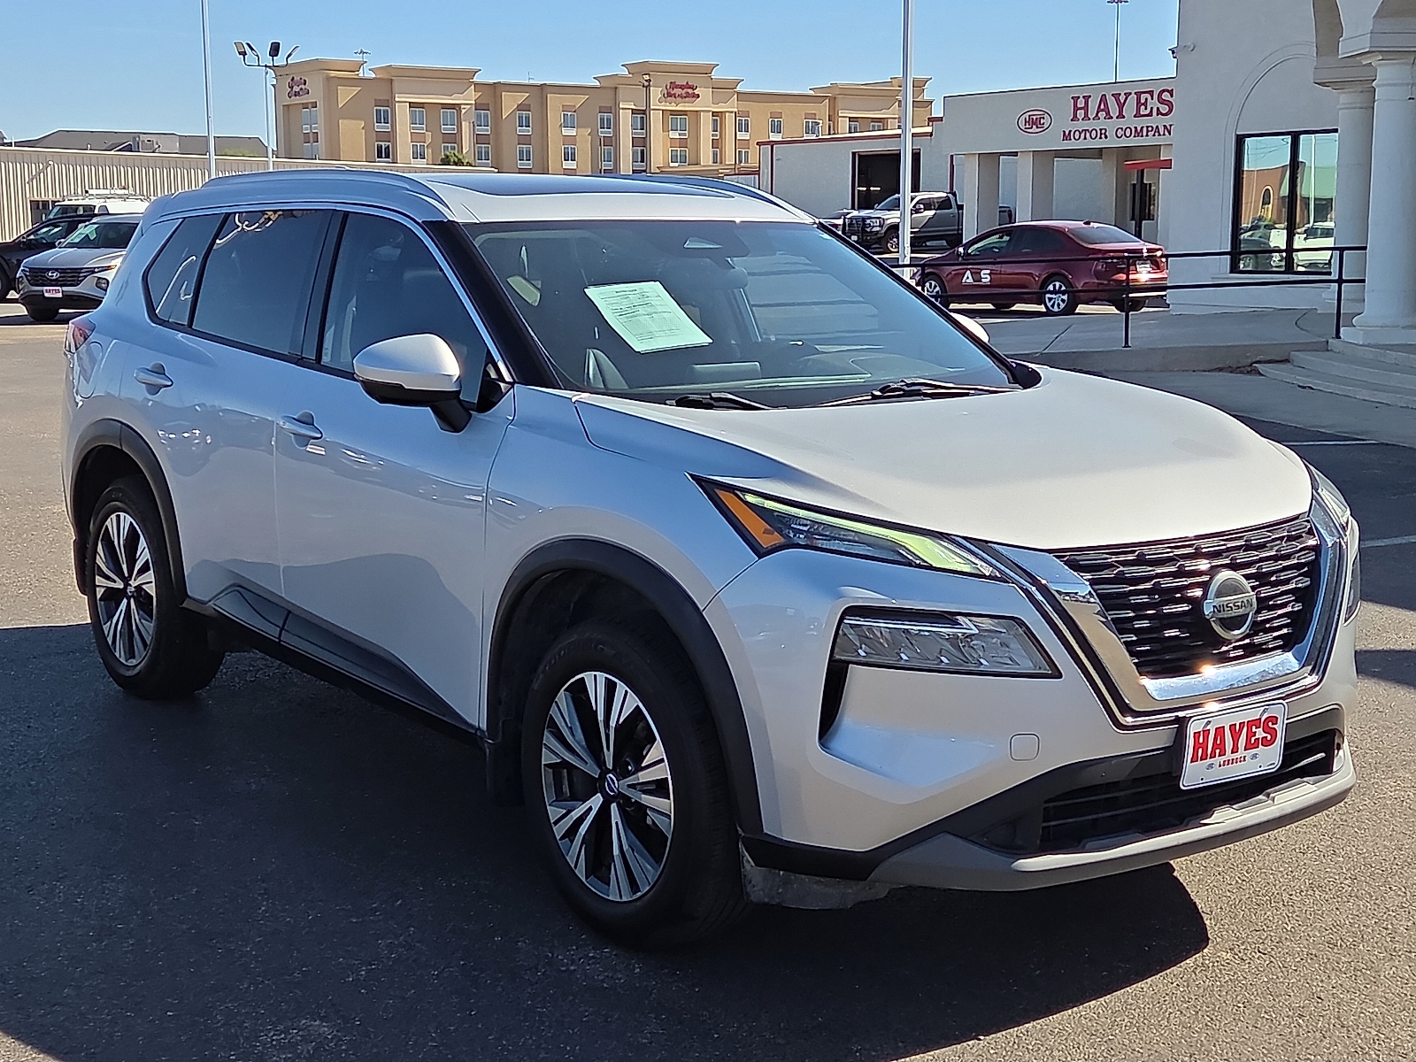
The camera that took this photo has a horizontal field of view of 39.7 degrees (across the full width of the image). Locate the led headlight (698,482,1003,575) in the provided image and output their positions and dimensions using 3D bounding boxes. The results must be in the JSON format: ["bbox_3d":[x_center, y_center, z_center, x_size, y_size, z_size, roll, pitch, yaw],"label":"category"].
[{"bbox_3d":[0.243,-0.011,3.831,0.330,0.155,0.640,-6,11,-37],"label":"led headlight"}]

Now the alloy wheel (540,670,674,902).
[{"bbox_3d":[-0.146,0.525,4.192,0.190,0.487,0.487,-6,11,-37],"label":"alloy wheel"}]

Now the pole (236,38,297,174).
[{"bbox_3d":[-13.050,-11.083,58.526,1.850,6.900,1.200,0,9,0],"label":"pole"}]

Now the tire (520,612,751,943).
[{"bbox_3d":[-0.132,0.524,4.203,0.240,0.735,0.735,-6,11,-37],"label":"tire"}]

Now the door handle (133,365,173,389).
[{"bbox_3d":[-1.669,-0.462,5.914,0.055,0.045,0.260,-6,11,-37],"label":"door handle"}]

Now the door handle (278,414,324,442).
[{"bbox_3d":[-1.063,-0.266,5.139,0.055,0.045,0.250,-6,11,-37],"label":"door handle"}]

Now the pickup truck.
[{"bbox_3d":[7.400,-10.600,67.800,6.200,2.000,2.050,-6,11,-37],"label":"pickup truck"}]

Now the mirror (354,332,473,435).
[{"bbox_3d":[-0.670,-0.349,4.534,0.230,0.235,0.260,-6,11,-37],"label":"mirror"}]

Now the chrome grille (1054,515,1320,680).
[{"bbox_3d":[1.027,0.153,3.948,0.840,0.310,0.150,-6,11,-37],"label":"chrome grille"}]

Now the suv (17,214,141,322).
[{"bbox_3d":[-8.933,-4.113,30.867,1.870,1.660,4.600,3,9,16],"label":"suv"}]

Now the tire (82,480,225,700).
[{"bbox_3d":[-1.774,0.171,6.324,0.240,0.735,0.735,-6,11,-37],"label":"tire"}]

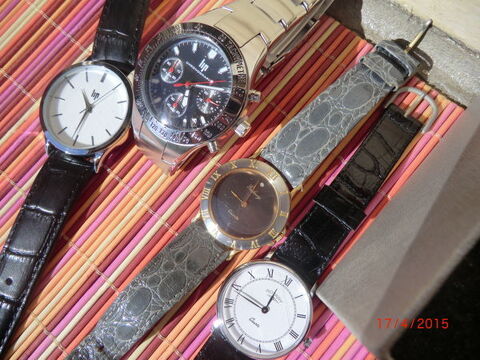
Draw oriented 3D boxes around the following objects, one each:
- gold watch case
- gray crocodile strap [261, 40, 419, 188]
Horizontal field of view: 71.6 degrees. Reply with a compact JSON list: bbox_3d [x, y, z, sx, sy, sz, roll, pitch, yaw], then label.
[{"bbox_3d":[0.002,0.010,0.127,0.034,0.005,0.034,39,86,10],"label":"gold watch case"},{"bbox_3d":[0.040,-0.026,0.132,0.070,0.008,0.018,-44,79,-2],"label":"gray crocodile strap"}]

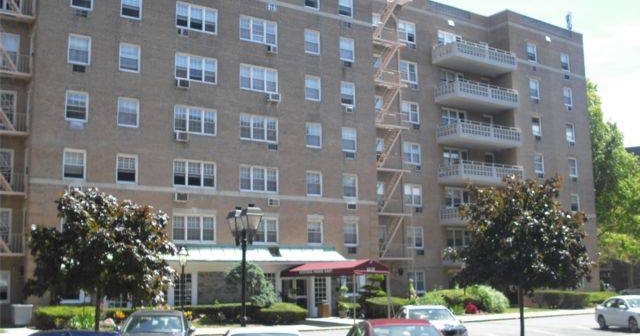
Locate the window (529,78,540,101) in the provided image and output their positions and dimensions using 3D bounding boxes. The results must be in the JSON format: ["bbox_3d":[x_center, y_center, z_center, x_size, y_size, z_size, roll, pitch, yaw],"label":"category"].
[{"bbox_3d":[16.032,-5.833,52.479,0.976,1.384,0.150,5,-11,-33],"label":"window"}]

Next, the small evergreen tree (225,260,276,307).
[{"bbox_3d":[-3.360,5.980,34.000,2.500,3.000,2.400,-1,-10,0],"label":"small evergreen tree"}]

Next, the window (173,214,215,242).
[{"bbox_3d":[-6.402,3.098,35.804,2.357,1.384,0.150,5,-11,-33],"label":"window"}]

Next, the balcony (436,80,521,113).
[{"bbox_3d":[11.142,-5.030,49.717,6.038,1.079,2.278,5,-11,-33],"label":"balcony"}]

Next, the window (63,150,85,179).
[{"bbox_3d":[-11.508,-0.142,32.904,1.035,1.384,0.150,5,-11,-33],"label":"window"}]

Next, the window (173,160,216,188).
[{"bbox_3d":[-6.518,0.325,36.813,2.374,1.431,0.150,5,-11,-33],"label":"window"}]

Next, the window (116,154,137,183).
[{"bbox_3d":[-9.557,0.055,34.848,1.057,1.431,0.150,5,-11,-33],"label":"window"}]

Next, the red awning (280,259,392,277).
[{"bbox_3d":[0.638,4.977,34.723,2.013,0.677,6.400,5,-11,-33],"label":"red awning"}]

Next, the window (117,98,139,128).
[{"bbox_3d":[-9.493,-2.724,34.870,1.041,1.418,0.150,5,-11,-33],"label":"window"}]

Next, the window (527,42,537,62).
[{"bbox_3d":[16.071,-8.628,53.264,1.025,1.397,0.150,5,-11,-33],"label":"window"}]

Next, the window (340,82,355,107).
[{"bbox_3d":[1.693,-4.355,41.644,1.058,1.388,0.150,5,-11,-33],"label":"window"}]

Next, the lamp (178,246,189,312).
[{"bbox_3d":[-6.045,5.281,31.012,0.380,3.588,0.380,5,-11,-33],"label":"lamp"}]

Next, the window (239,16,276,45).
[{"bbox_3d":[-3.476,-7.809,40.247,2.374,1.431,0.150,5,-11,-33],"label":"window"}]

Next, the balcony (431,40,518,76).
[{"bbox_3d":[11.095,-7.812,50.176,6.038,1.079,2.278,5,-11,-33],"label":"balcony"}]

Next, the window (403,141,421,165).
[{"bbox_3d":[6.253,-0.974,47.576,1.502,1.431,0.150,5,-11,-33],"label":"window"}]

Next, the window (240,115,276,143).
[{"bbox_3d":[-3.353,-2.158,38.864,2.381,1.418,0.150,5,-11,-33],"label":"window"}]

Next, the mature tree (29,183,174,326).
[{"bbox_3d":[-5.130,2.681,16.500,3.500,4.400,3.500,-1,-10,0],"label":"mature tree"}]

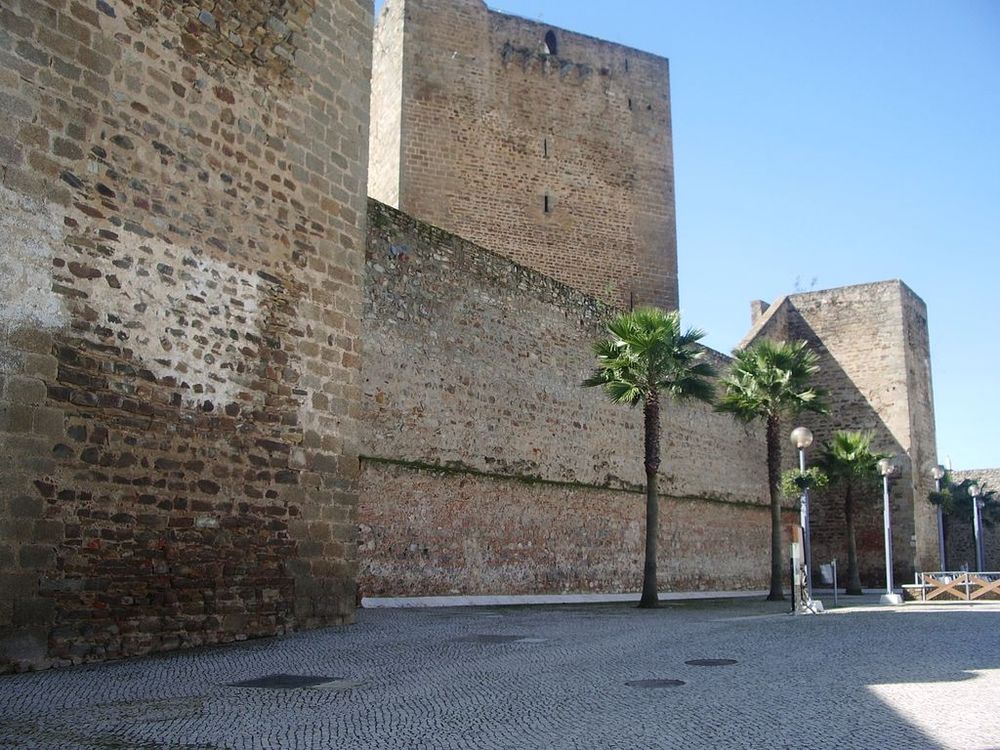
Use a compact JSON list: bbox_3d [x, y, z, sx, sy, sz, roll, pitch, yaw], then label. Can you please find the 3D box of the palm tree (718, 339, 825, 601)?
[{"bbox_3d":[8.943,3.003,33.227,3.600,8.583,3.600,1,-10,0],"label":"palm tree"}]

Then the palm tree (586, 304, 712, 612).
[{"bbox_3d":[3.895,2.057,26.672,3.500,7.934,3.500,1,-10,0],"label":"palm tree"}]

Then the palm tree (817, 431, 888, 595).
[{"bbox_3d":[13.250,5.178,38.522,2.900,6.158,2.900,1,-10,0],"label":"palm tree"}]

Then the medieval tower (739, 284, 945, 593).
[{"bbox_3d":[15.050,2.883,43.151,5.400,12.311,5.200,-6,-12,33],"label":"medieval tower"}]

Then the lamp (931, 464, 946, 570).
[{"bbox_3d":[17.726,5.954,40.691,0.550,4.621,0.550,1,-10,0],"label":"lamp"}]

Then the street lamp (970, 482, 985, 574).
[{"bbox_3d":[22.318,7.374,47.379,0.550,4.469,0.550,1,-10,0],"label":"street lamp"}]

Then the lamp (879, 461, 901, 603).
[{"bbox_3d":[12.265,4.876,31.984,0.650,4.535,0.650,1,-10,0],"label":"lamp"}]

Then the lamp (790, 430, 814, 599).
[{"bbox_3d":[7.559,3.486,24.977,0.550,4.454,0.550,1,-10,0],"label":"lamp"}]

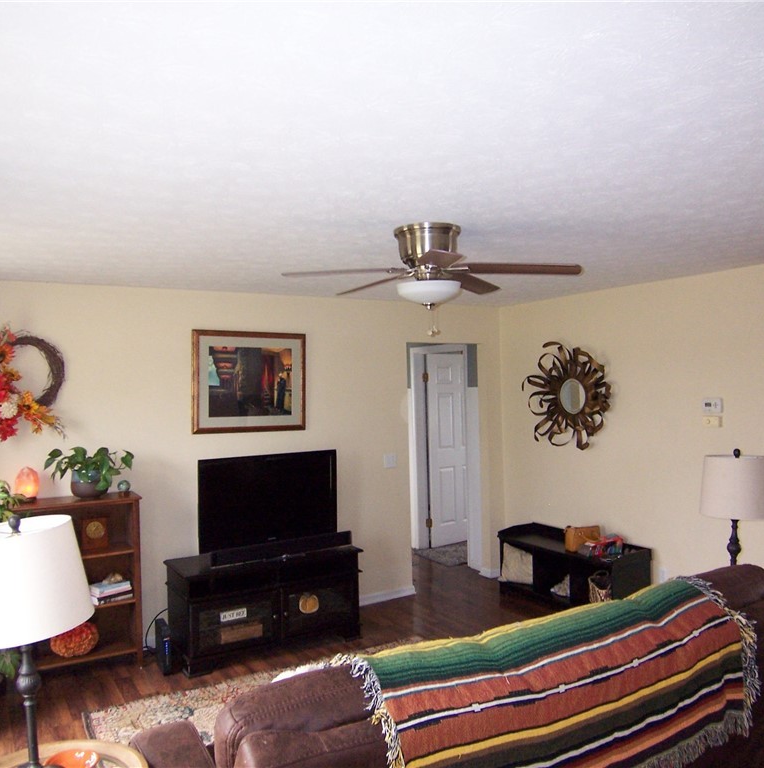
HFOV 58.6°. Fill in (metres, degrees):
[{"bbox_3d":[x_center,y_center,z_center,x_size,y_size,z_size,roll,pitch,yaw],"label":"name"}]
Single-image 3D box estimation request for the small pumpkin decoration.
[{"bbox_3d":[-1.862,1.552,4.109,0.290,0.230,0.260,-2,0,-33],"label":"small pumpkin decoration"}]

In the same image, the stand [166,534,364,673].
[{"bbox_3d":[-0.788,1.483,4.676,1.220,0.605,0.510,-2,0,-30],"label":"stand"}]

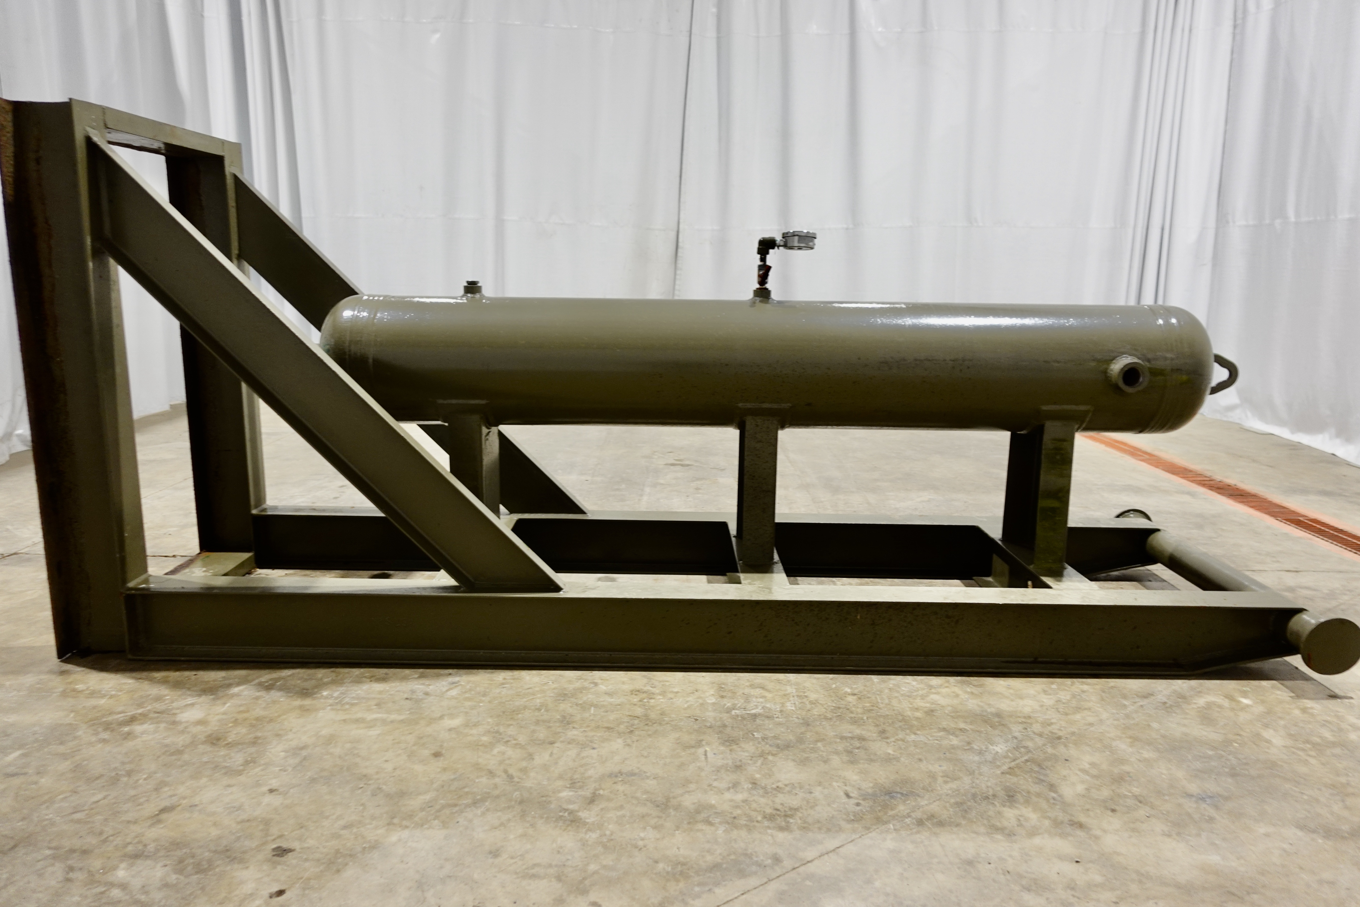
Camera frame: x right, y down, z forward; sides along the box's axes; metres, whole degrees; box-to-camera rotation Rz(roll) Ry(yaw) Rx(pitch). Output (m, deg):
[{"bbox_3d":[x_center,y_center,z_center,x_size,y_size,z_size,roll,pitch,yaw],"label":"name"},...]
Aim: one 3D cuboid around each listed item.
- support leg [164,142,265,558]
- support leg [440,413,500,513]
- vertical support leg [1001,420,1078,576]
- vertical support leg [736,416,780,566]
[{"bbox_3d":[-1.635,-0.325,3.228,0.202,1.481,0.131,1,12,-1],"label":"support leg"},{"bbox_3d":[-0.659,0.076,2.925,0.101,0.458,0.260,1,12,-1],"label":"support leg"},{"bbox_3d":[1.172,0.111,2.962,0.101,0.458,0.260,1,12,-1],"label":"vertical support leg"},{"bbox_3d":[0.251,0.093,2.944,0.101,0.458,0.260,1,12,-1],"label":"vertical support leg"}]

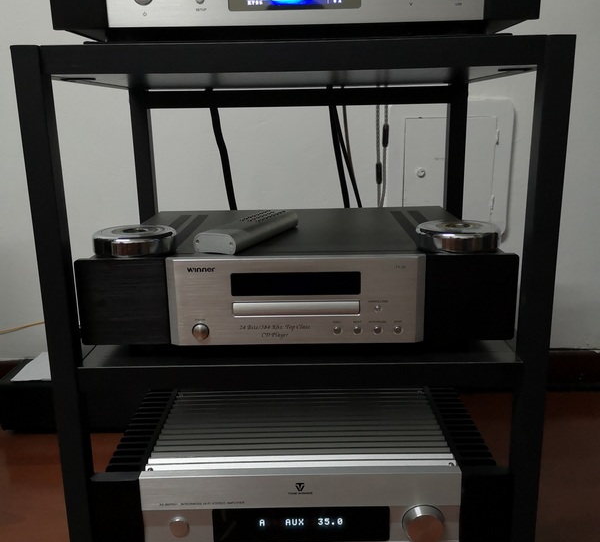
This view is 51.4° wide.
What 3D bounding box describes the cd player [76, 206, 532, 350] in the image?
[{"bbox_3d":[-0.002,-0.006,0.767,0.430,0.096,0.323,-1,14,1],"label":"cd player"}]

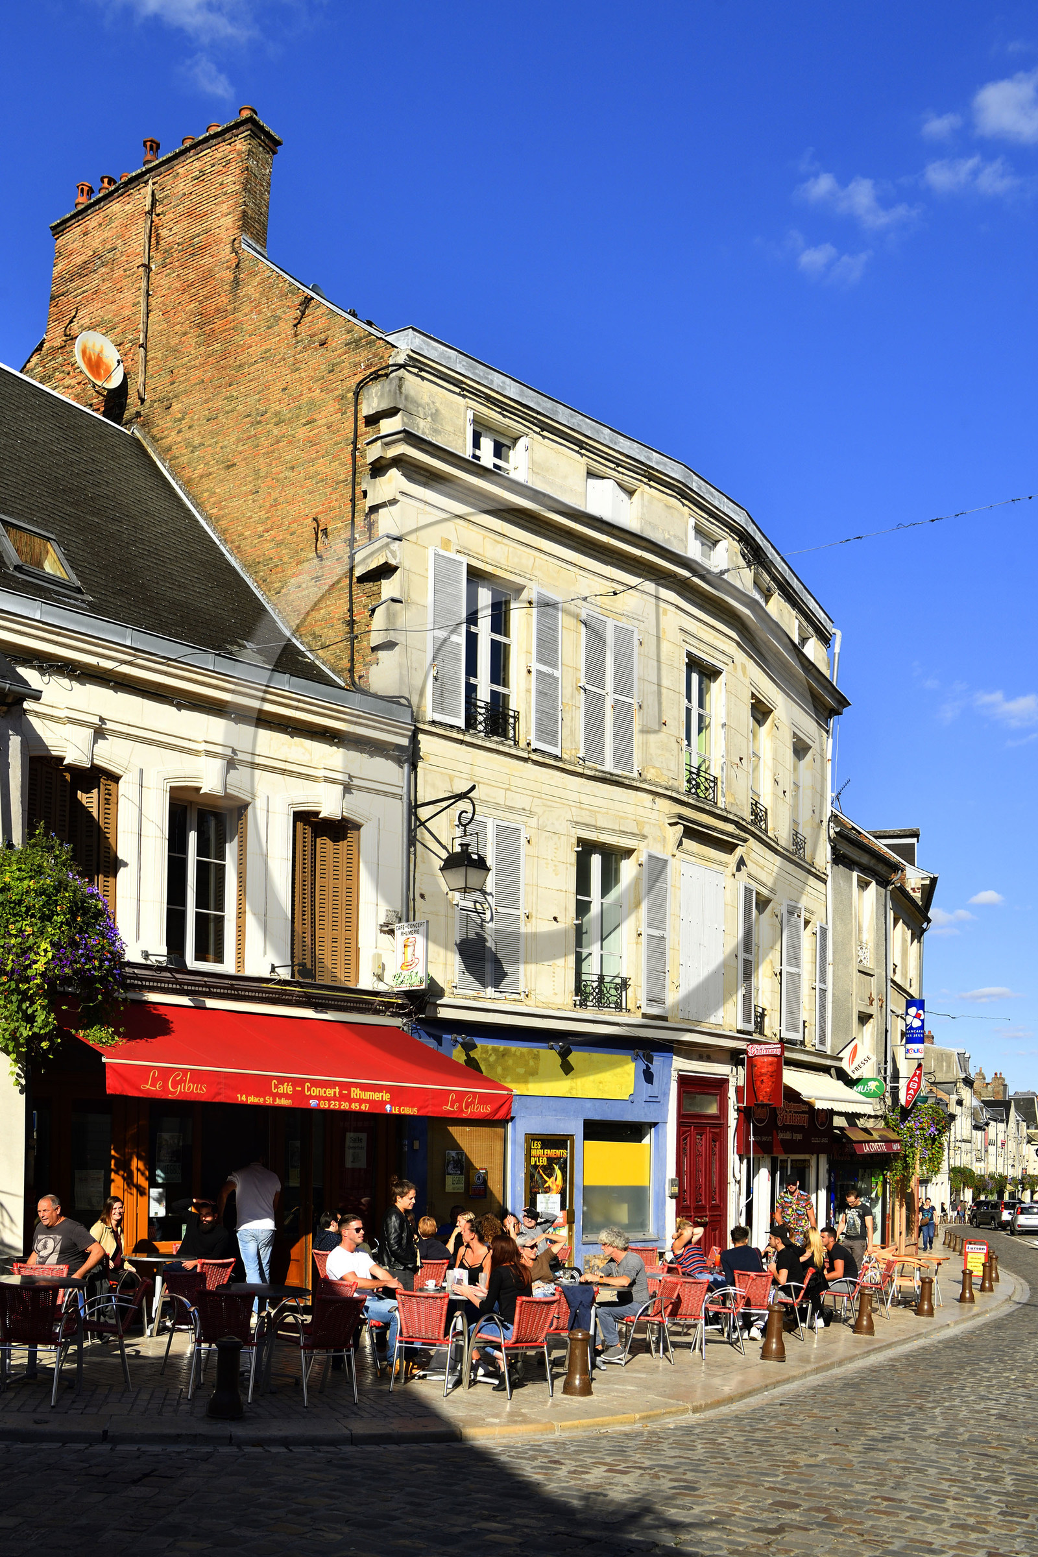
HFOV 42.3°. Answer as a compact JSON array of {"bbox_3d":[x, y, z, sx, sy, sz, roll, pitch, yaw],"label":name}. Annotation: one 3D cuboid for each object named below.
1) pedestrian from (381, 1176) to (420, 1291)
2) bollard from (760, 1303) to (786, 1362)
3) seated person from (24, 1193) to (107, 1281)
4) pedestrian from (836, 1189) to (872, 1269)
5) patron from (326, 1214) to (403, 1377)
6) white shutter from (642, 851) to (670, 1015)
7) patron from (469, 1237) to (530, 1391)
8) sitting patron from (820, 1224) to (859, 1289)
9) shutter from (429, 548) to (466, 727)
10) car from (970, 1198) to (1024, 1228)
[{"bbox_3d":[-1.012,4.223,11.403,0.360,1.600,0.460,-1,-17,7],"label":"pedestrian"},{"bbox_3d":[2.466,5.367,13.000,0.240,0.540,0.240,1,-16,0],"label":"bollard"},{"bbox_3d":[-4.091,4.402,12.100,0.640,1.280,0.800,-6,-15,26],"label":"seated person"},{"bbox_3d":[5.034,7.008,19.853,0.560,1.740,0.360,-5,-17,19],"label":"pedestrian"},{"bbox_3d":[-1.329,4.445,11.526,0.780,1.320,0.540,-6,-11,37],"label":"patron"},{"bbox_3d":[1.772,1.991,17.349,0.500,2.040,0.070,13,-19,-40],"label":"white shutter"},{"bbox_3d":[-0.170,4.378,11.016,0.480,1.240,0.750,8,-12,-40],"label":"patron"},{"bbox_3d":[4.027,6.284,16.932,0.780,1.270,0.500,-2,-9,14],"label":"sitting patron"},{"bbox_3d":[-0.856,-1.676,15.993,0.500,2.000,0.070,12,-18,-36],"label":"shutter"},{"bbox_3d":[29.310,26.642,82.000,1.800,1.680,4.450,1,-13,-4],"label":"car"}]

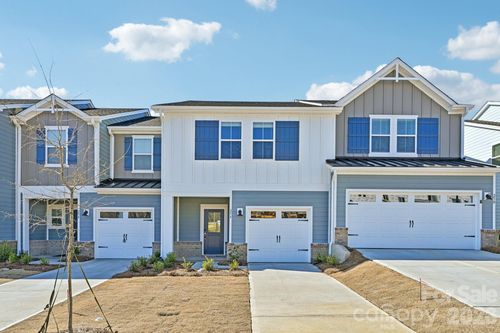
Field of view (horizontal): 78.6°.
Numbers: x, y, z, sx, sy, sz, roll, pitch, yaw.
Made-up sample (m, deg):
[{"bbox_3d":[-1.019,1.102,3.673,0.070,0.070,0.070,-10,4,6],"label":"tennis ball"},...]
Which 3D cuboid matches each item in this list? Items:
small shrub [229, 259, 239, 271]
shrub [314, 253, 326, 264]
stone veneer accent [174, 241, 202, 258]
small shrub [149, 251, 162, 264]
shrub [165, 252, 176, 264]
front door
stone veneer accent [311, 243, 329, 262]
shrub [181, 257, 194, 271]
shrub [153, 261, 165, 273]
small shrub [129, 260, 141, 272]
[{"bbox_3d":[-0.587,3.603,11.200,0.367,0.458,0.380,0,0,0],"label":"small shrub"},{"bbox_3d":[2.786,3.565,11.900,0.468,0.429,0.440,0,0,0],"label":"shrub"},{"bbox_3d":[-2.759,3.746,13.700,1.250,0.840,0.150,0,0,0],"label":"stone veneer accent"},{"bbox_3d":[-3.744,3.615,12.100,0.515,0.535,0.500,0,0,0],"label":"small shrub"},{"bbox_3d":[-2.942,3.404,11.300,0.450,0.450,0.440,0,0,0],"label":"shrub"},{"bbox_3d":[-1.600,2.891,13.500,0.930,2.040,0.070,1,0,0],"label":"front door"},{"bbox_3d":[2.785,3.461,12.150,0.716,0.796,0.160,0,0,0],"label":"stone veneer accent"},{"bbox_3d":[-2.169,3.367,10.600,0.480,0.480,0.460,0,0,0],"label":"shrub"},{"bbox_3d":[-3.116,3.405,10.400,0.420,0.420,0.420,0,0,0],"label":"shrub"},{"bbox_3d":[-3.933,3.405,10.400,0.420,0.420,0.420,0,0,0],"label":"small shrub"}]

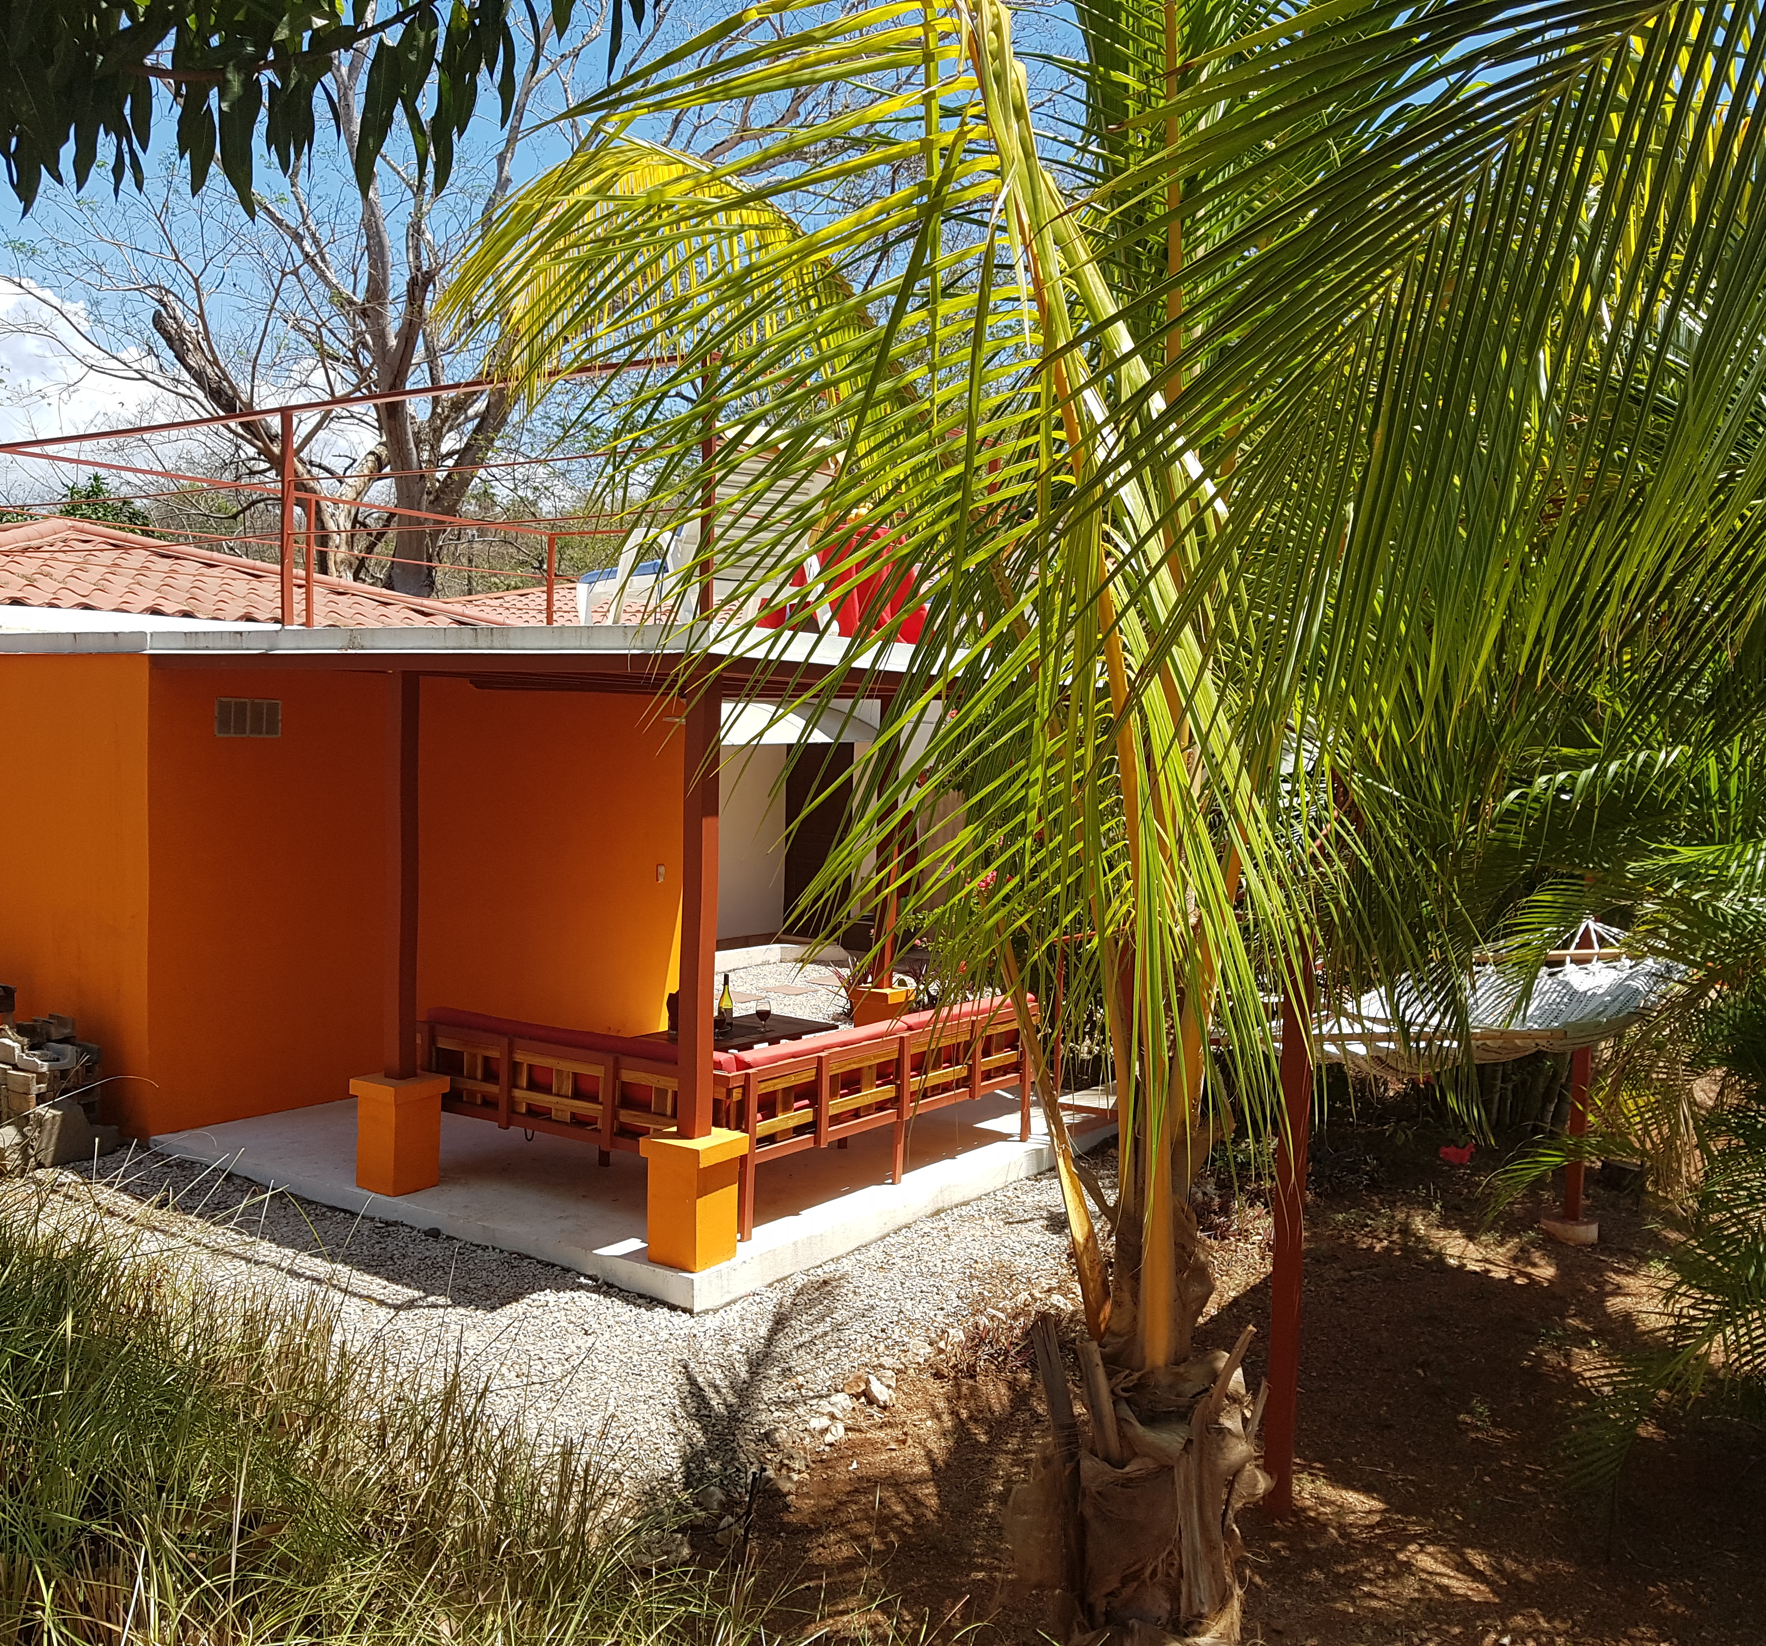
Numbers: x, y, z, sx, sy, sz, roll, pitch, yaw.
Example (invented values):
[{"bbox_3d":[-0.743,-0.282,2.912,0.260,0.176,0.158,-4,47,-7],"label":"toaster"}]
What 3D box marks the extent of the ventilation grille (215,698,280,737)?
[{"bbox_3d":[-3.537,-0.581,9.217,0.040,0.211,0.416,3,3,34],"label":"ventilation grille"}]

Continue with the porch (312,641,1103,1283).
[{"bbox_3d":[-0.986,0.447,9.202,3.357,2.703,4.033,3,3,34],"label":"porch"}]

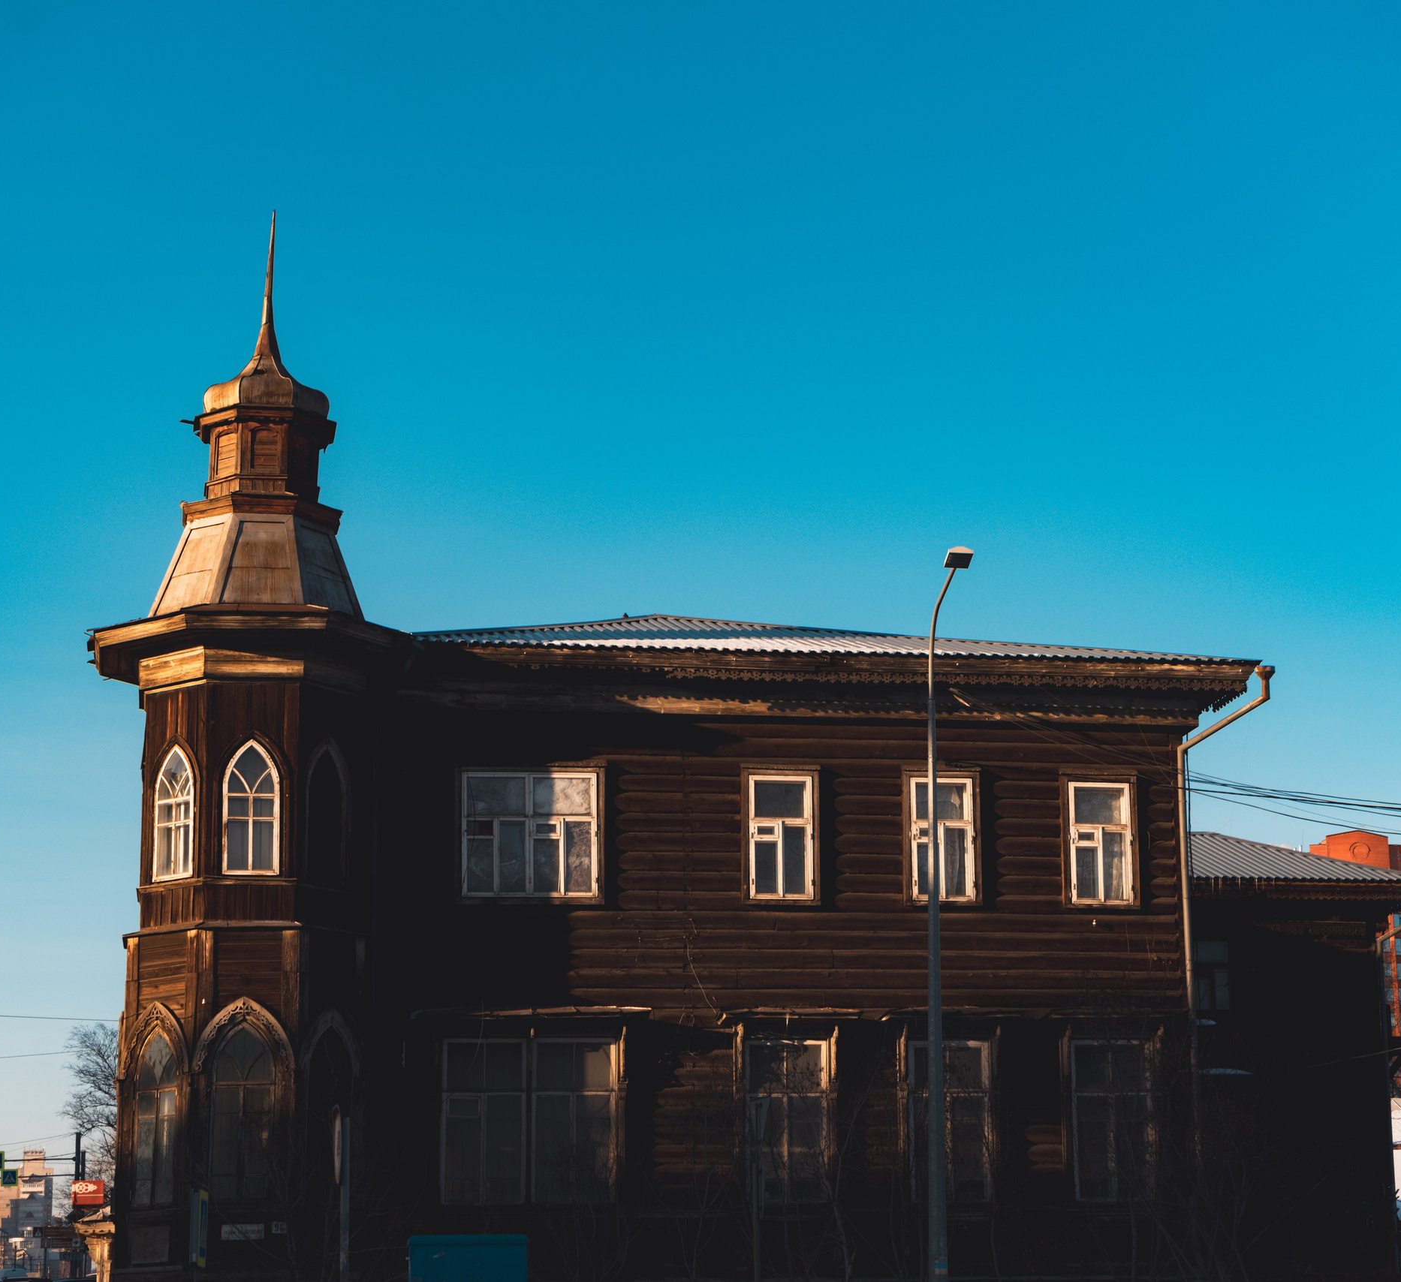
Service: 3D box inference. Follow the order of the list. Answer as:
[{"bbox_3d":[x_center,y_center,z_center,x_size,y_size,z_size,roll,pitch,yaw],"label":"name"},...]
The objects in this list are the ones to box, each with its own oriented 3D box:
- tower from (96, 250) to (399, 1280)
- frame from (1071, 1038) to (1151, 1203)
[{"bbox_3d":[-5.283,1.564,36.646,3.750,13.876,3.750,1,-11,-10],"label":"tower"},{"bbox_3d":[4.982,5.815,37.567,1.001,1.982,0.150,1,-11,-10],"label":"frame"}]

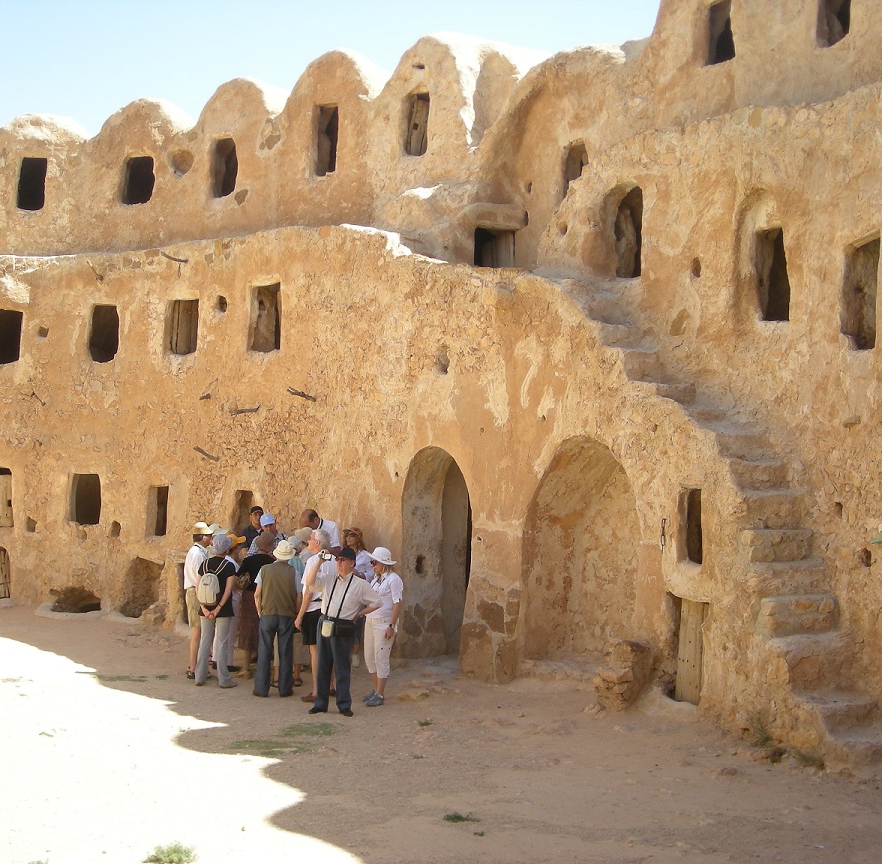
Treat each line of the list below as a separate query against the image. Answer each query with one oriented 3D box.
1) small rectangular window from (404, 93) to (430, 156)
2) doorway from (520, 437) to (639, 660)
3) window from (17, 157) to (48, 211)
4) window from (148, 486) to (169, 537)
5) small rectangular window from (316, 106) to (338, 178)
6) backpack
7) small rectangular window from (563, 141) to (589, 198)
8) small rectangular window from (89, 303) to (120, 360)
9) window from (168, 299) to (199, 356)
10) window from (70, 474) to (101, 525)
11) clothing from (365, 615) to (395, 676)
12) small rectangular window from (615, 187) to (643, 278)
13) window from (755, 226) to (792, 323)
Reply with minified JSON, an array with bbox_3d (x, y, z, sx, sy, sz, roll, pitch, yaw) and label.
[{"bbox_3d":[-0.263,-4.076,19.485,0.480,0.870,0.300,2,2,36],"label":"small rectangular window"},{"bbox_3d":[1.686,1.343,16.660,1.600,2.550,0.600,2,2,41],"label":"doorway"},{"bbox_3d":[-6.751,-4.107,24.200,0.508,0.892,0.220,0,1,12],"label":"window"},{"bbox_3d":[-3.969,1.133,20.984,0.460,0.730,0.300,2,2,37],"label":"window"},{"bbox_3d":[-1.612,-4.141,20.800,0.406,1.023,0.250,1,1,38],"label":"small rectangular window"},{"bbox_3d":[-2.601,1.691,16.450,0.290,0.470,0.200,1,2,18],"label":"backpack"},{"bbox_3d":[1.777,-3.429,19.200,0.400,0.800,0.180,2,2,31],"label":"small rectangular window"},{"bbox_3d":[-5.194,-1.520,22.600,0.520,0.895,0.220,0,1,23],"label":"small rectangular window"},{"bbox_3d":[-3.816,-1.563,21.700,0.554,0.830,0.220,1,1,29],"label":"window"},{"bbox_3d":[-5.447,1.037,22.500,0.600,0.760,0.180,2,2,30],"label":"window"},{"bbox_3d":[-0.657,2.318,15.900,0.270,0.720,0.340,0,2,-41],"label":"clothing"},{"bbox_3d":[2.279,-2.411,17.700,0.250,1.112,0.381,-1,1,-44],"label":"small rectangular window"},{"bbox_3d":[3.429,-1.624,15.100,0.180,0.940,0.500,0,2,-37],"label":"window"}]

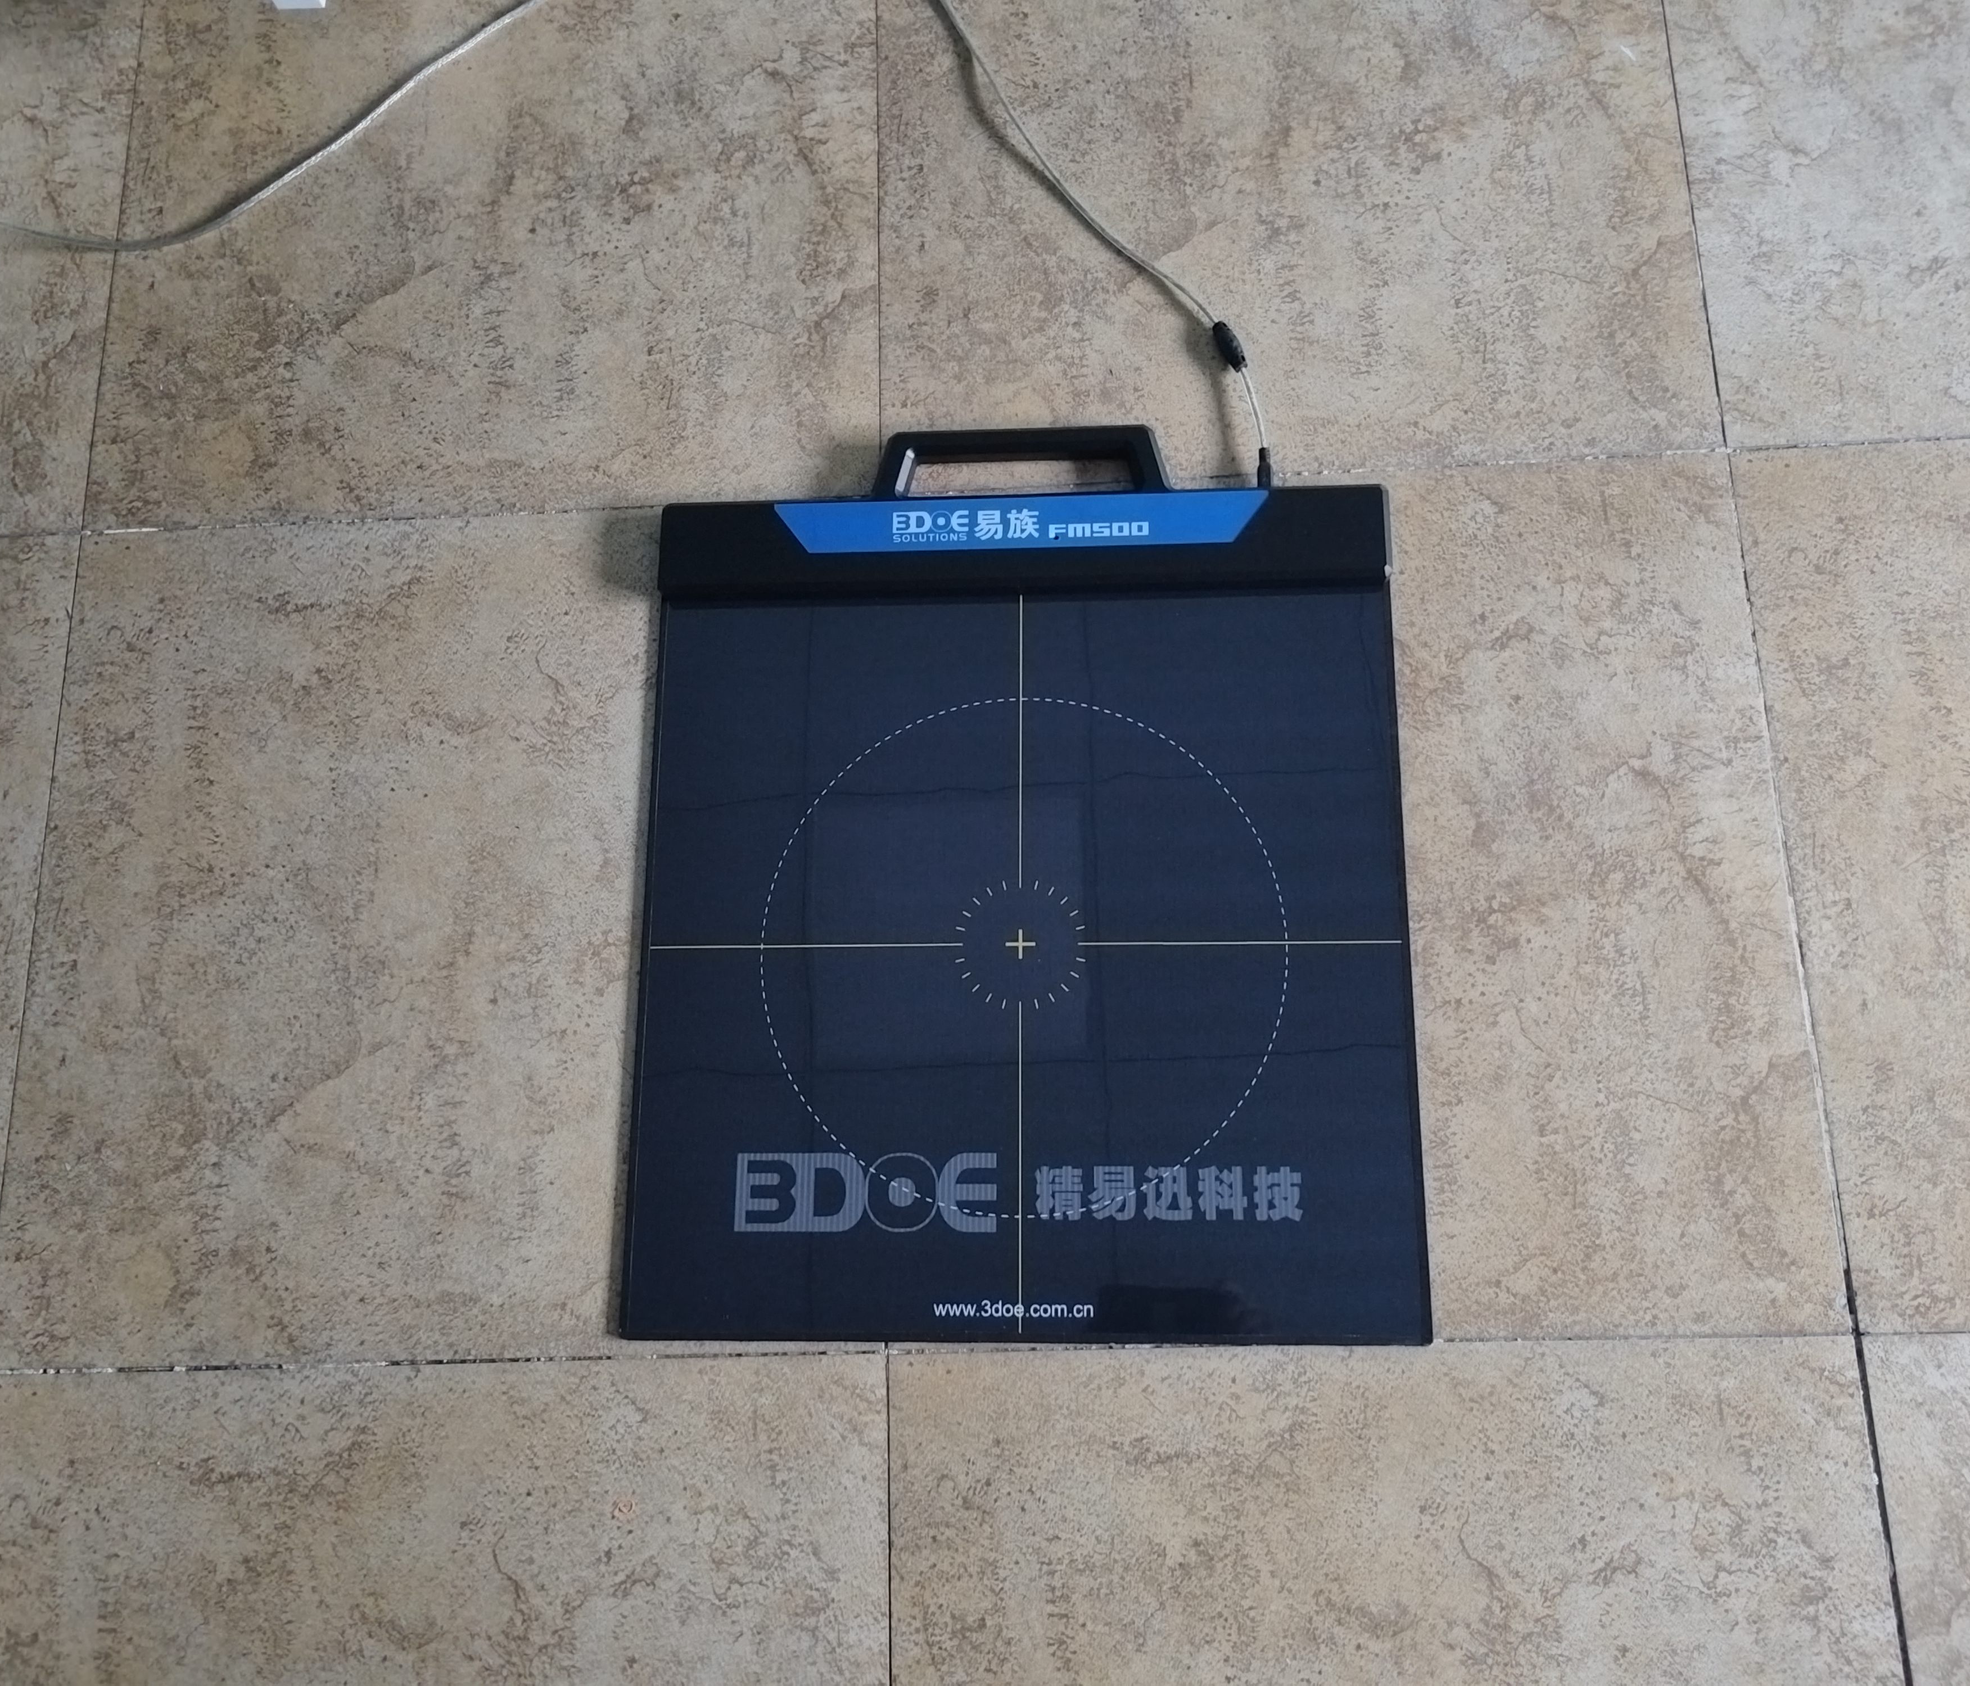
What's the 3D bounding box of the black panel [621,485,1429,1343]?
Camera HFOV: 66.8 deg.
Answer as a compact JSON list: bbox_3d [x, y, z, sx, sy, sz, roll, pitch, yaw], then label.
[{"bbox_3d":[0.024,0.036,1.003,0.512,0.028,0.571,-1,77,3],"label":"black panel"}]

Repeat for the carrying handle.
[{"bbox_3d":[0.027,-0.268,1.070,0.212,0.022,0.053,-1,77,3],"label":"carrying handle"}]

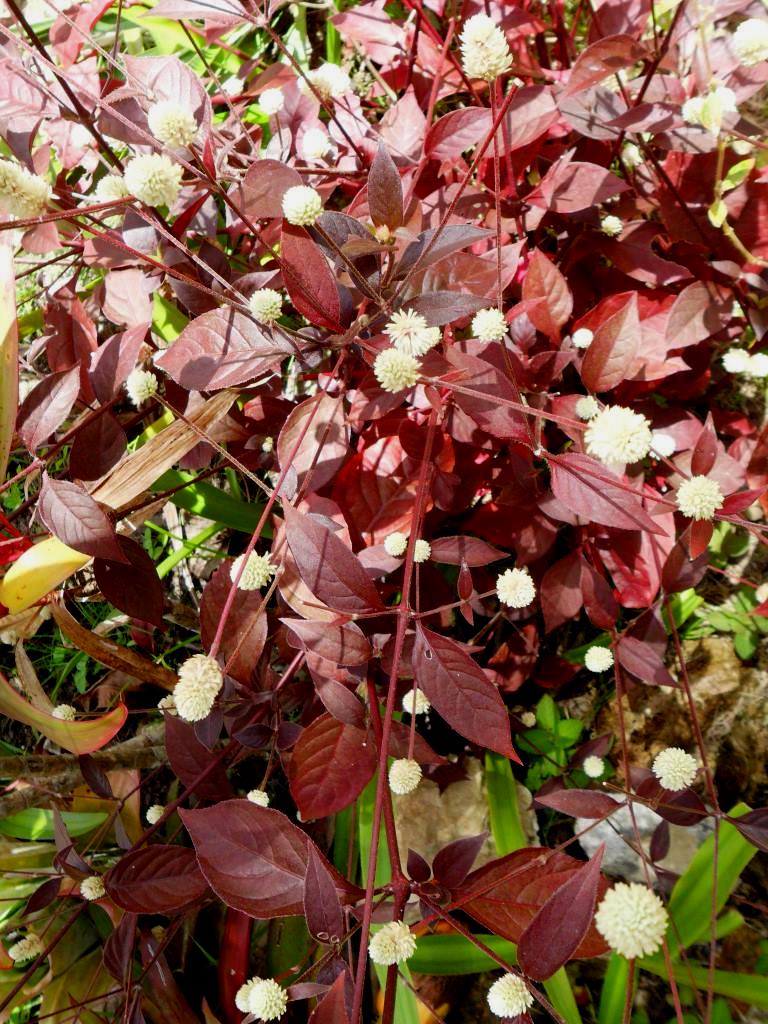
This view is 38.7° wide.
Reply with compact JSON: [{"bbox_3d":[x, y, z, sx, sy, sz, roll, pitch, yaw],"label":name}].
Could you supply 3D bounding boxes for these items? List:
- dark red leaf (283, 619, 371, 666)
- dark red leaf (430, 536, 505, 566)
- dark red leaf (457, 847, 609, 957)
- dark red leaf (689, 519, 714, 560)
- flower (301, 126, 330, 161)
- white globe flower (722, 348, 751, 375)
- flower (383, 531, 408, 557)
[{"bbox_3d":[-0.025,0.054,0.460,0.044,0.010,0.022,21,55,12],"label":"dark red leaf"},{"bbox_3d":[0.041,0.020,0.560,0.044,0.007,0.019,5,51,-6],"label":"dark red leaf"},{"bbox_3d":[0.073,0.189,0.530,0.081,0.014,0.049,14,66,-6],"label":"dark red leaf"},{"bbox_3d":[0.129,0.009,0.450,0.011,0.005,0.026,13,62,0],"label":"dark red leaf"},{"bbox_3d":[-0.038,-0.205,0.610,0.017,0.019,0.017,0,37,0],"label":"flower"},{"bbox_3d":[0.207,-0.088,0.640,0.016,0.016,0.016,0,47,0],"label":"white globe flower"},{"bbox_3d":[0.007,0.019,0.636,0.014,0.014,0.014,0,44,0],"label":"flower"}]

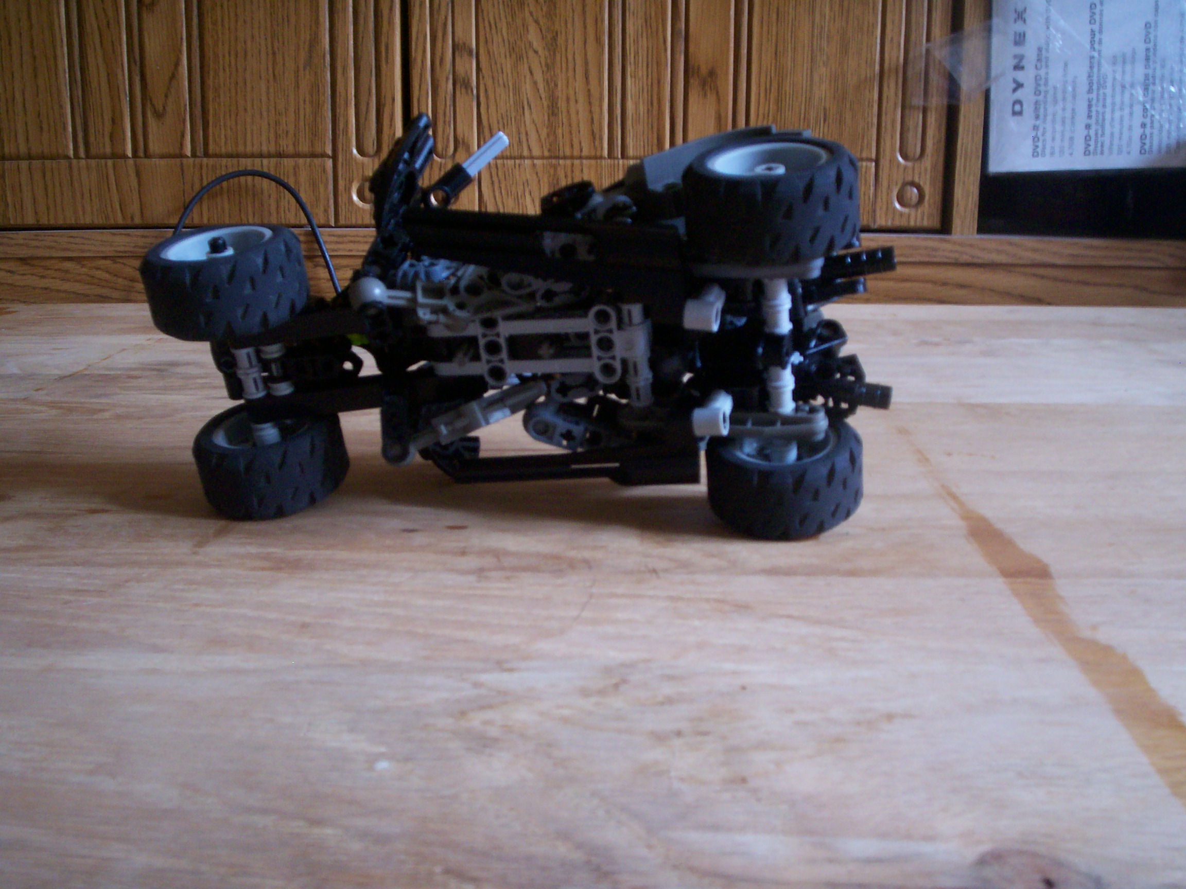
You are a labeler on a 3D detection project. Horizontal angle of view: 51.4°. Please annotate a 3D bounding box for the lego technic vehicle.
[{"bbox_3d":[-0.017,-0.031,0.350,0.203,0.111,0.076,-1,30,11],"label":"lego technic vehicle"}]

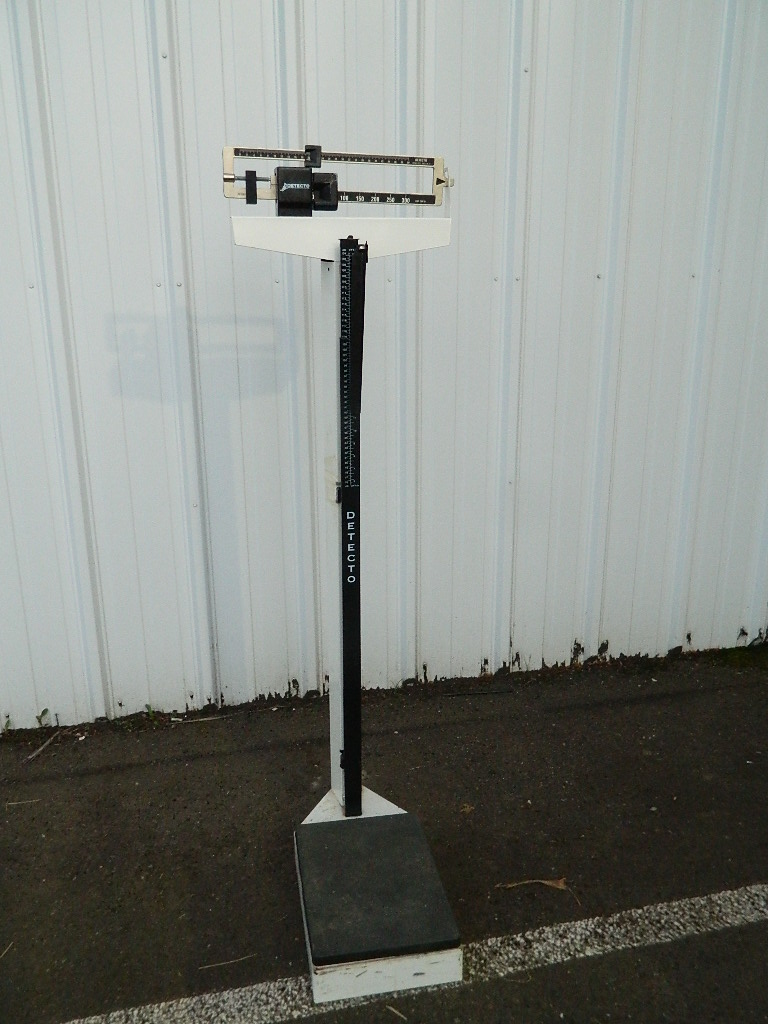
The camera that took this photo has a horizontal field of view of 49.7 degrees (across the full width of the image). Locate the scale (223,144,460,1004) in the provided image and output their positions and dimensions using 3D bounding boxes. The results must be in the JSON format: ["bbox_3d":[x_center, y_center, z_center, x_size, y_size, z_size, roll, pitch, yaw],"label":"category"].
[{"bbox_3d":[-0.044,0.084,1.530,0.436,1.462,0.527,-3,16,-9],"label":"scale"}]

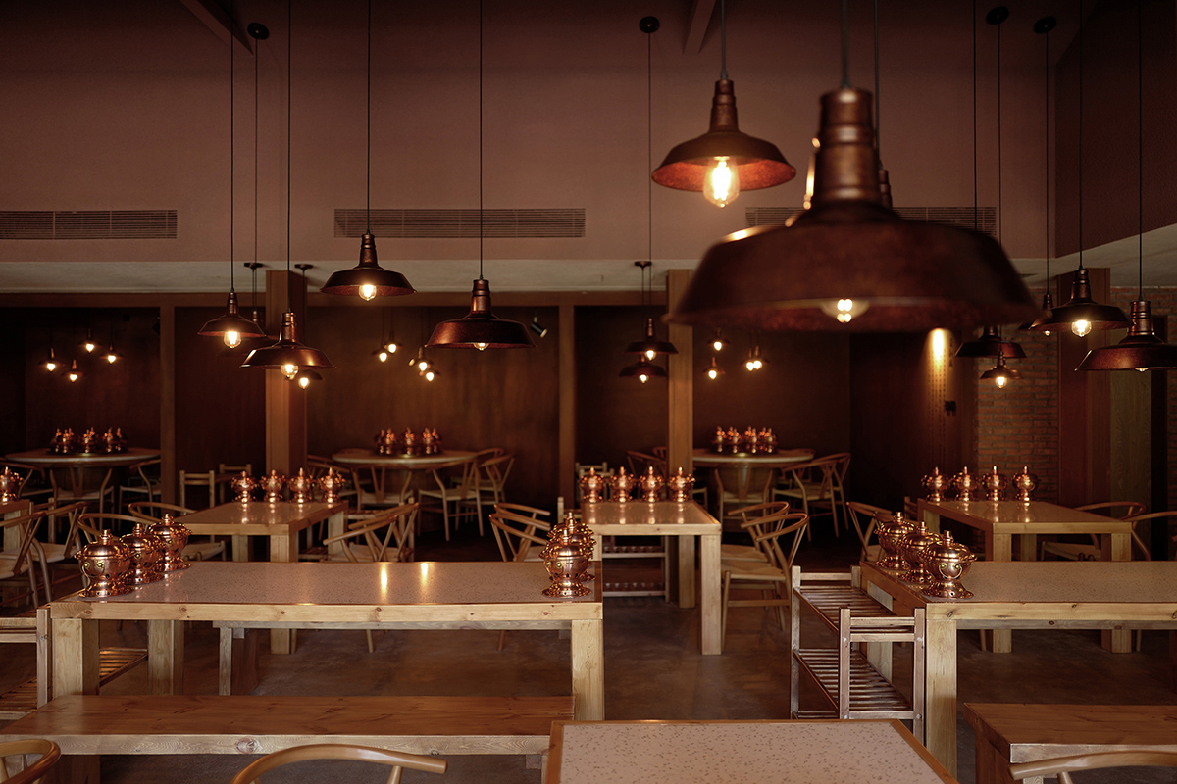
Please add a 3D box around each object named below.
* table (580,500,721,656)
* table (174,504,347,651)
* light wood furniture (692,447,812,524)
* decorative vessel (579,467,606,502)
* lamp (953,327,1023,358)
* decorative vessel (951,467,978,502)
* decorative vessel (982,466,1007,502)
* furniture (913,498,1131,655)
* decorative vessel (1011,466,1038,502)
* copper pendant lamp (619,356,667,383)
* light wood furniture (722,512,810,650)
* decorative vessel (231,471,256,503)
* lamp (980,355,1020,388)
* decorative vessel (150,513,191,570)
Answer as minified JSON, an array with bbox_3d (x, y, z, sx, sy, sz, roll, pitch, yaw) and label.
[{"bbox_3d":[0.367,1.162,5.983,0.827,0.761,1.304,0,-1,1],"label":"table"},{"bbox_3d":[-2.120,1.147,5.900,0.805,0.755,1.200,0,0,0],"label":"table"},{"bbox_3d":[1.634,1.040,9.720,1.512,0.790,1.512,0,-1,1],"label":"light wood furniture"},{"bbox_3d":[0.031,0.651,6.410,0.215,0.238,0.215,0,0,0],"label":"decorative vessel"},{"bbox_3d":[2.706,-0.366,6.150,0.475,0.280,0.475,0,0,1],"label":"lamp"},{"bbox_3d":[2.631,0.645,6.400,0.195,0.245,0.190,0,0,1],"label":"decorative vessel"},{"bbox_3d":[2.896,0.663,6.495,0.193,0.247,0.193,0,-1,1],"label":"decorative vessel"},{"bbox_3d":[2.755,1.136,5.880,0.800,0.752,1.200,0,0,1],"label":"furniture"},{"bbox_3d":[3.056,0.645,6.400,0.197,0.245,0.190,0,0,1],"label":"decorative vessel"},{"bbox_3d":[0.411,-0.205,6.850,0.360,0.280,0.360,0,0,0],"label":"copper pendant lamp"},{"bbox_3d":[1.080,1.126,5.680,0.560,0.750,0.560,0,0,1],"label":"light wood furniture"},{"bbox_3d":[-2.408,0.662,6.400,0.195,0.222,0.190,0,0,1],"label":"decorative vessel"},{"bbox_3d":[2.581,-0.138,5.693,0.254,0.233,0.254,0,-1,1],"label":"lamp"},{"bbox_3d":[-1.851,0.651,4.030,0.215,0.238,0.215,0,0,0],"label":"decorative vessel"}]

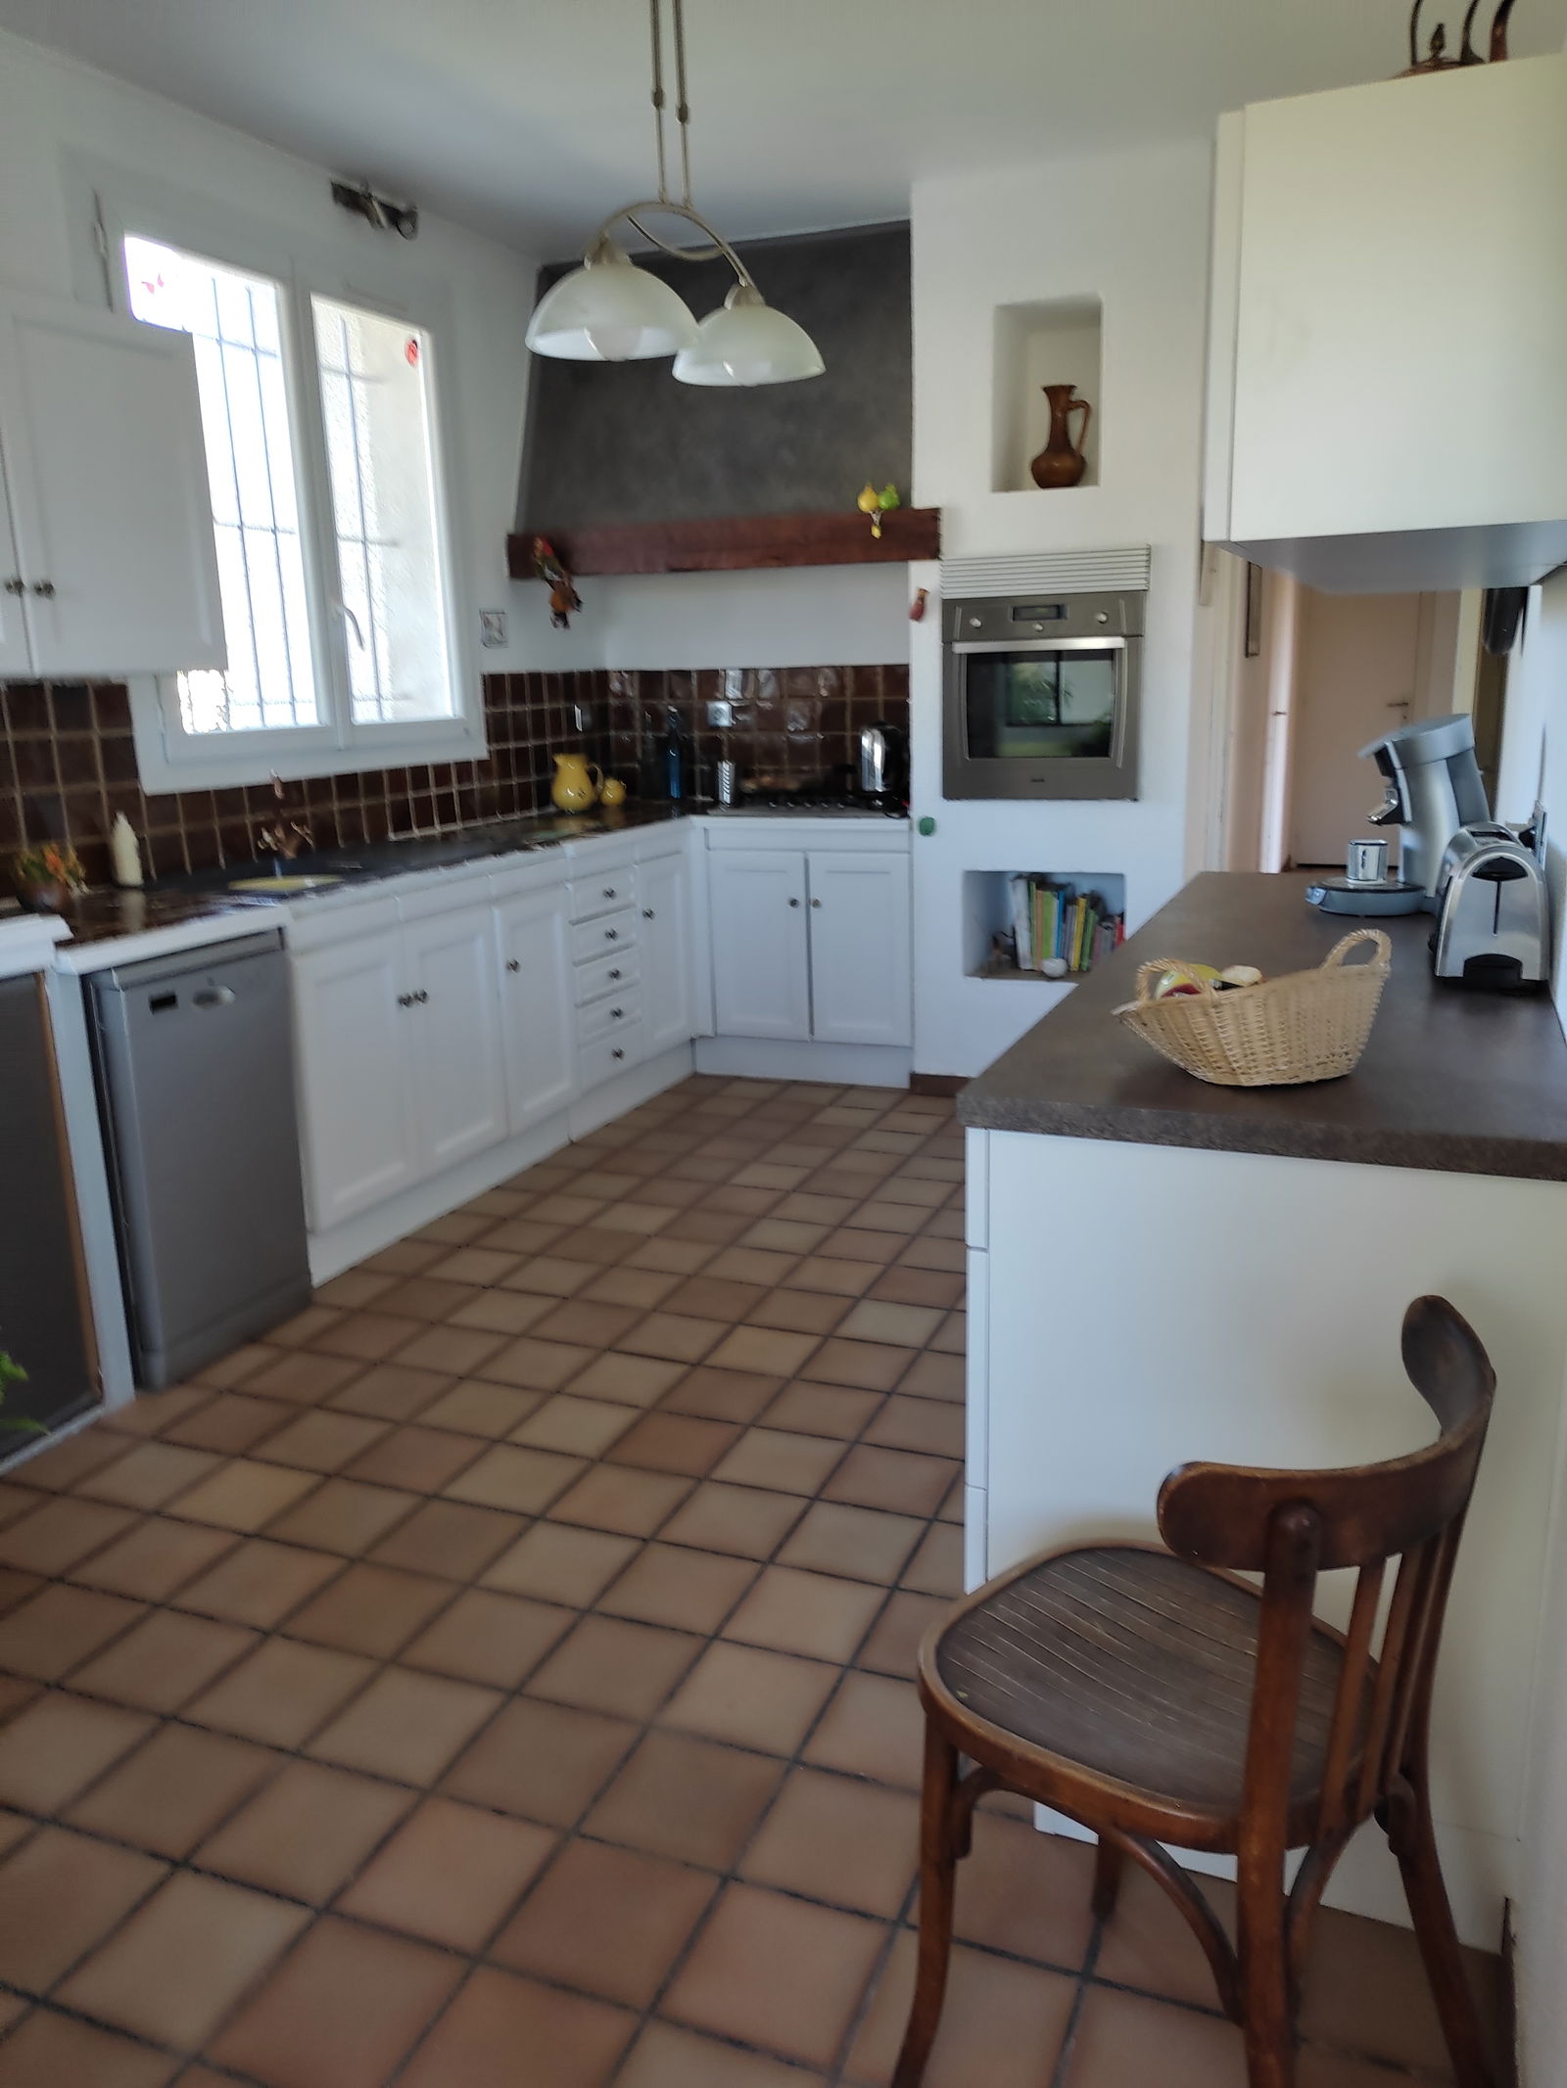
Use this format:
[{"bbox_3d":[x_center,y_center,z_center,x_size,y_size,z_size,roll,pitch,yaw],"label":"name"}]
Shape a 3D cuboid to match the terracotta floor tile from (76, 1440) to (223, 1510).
[{"bbox_3d":[-1.101,0.754,2.628,0.189,0.012,0.189,3,14,22],"label":"terracotta floor tile"}]

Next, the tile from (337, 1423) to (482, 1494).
[{"bbox_3d":[-0.657,0.759,2.731,0.198,0.015,0.198,4,14,22],"label":"tile"}]

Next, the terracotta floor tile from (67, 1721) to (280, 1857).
[{"bbox_3d":[-0.774,0.951,1.924,0.193,0.012,0.193,4,14,22],"label":"terracotta floor tile"}]

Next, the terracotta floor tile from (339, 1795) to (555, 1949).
[{"bbox_3d":[-0.386,0.977,1.770,0.198,0.015,0.198,4,14,22],"label":"terracotta floor tile"}]

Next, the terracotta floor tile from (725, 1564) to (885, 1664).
[{"bbox_3d":[0.036,0.851,2.245,0.193,0.012,0.193,4,14,22],"label":"terracotta floor tile"}]

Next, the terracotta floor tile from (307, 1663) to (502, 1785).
[{"bbox_3d":[-0.515,0.939,2.073,0.193,0.015,0.191,4,15,19],"label":"terracotta floor tile"}]

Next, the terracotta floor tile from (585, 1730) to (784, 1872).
[{"bbox_3d":[-0.122,0.967,1.925,0.193,0.015,0.191,4,15,19],"label":"terracotta floor tile"}]

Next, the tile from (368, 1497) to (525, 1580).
[{"bbox_3d":[-0.554,0.828,2.511,0.193,0.015,0.191,4,15,19],"label":"tile"}]

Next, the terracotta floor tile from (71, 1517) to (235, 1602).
[{"bbox_3d":[-0.983,0.811,2.362,0.189,0.012,0.189,3,14,22],"label":"terracotta floor tile"}]

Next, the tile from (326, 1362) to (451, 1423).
[{"bbox_3d":[-0.761,0.677,2.916,0.189,0.012,0.189,3,14,22],"label":"tile"}]

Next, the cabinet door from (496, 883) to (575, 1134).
[{"bbox_3d":[-0.700,-0.106,4.290,0.022,0.645,0.384,4,14,22],"label":"cabinet door"}]

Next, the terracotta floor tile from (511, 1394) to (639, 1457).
[{"bbox_3d":[-0.394,0.732,2.875,0.193,0.015,0.191,4,15,19],"label":"terracotta floor tile"}]

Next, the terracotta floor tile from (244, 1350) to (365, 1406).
[{"bbox_3d":[-0.975,0.685,3.078,0.193,0.012,0.193,4,14,22],"label":"terracotta floor tile"}]

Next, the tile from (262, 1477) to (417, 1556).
[{"bbox_3d":[-0.739,0.805,2.546,0.198,0.015,0.198,4,14,22],"label":"tile"}]

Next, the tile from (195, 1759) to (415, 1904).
[{"bbox_3d":[-0.561,0.931,1.783,0.189,0.012,0.189,3,14,22],"label":"tile"}]

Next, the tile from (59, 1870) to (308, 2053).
[{"bbox_3d":[-0.671,1.036,1.705,0.193,0.015,0.191,4,15,19],"label":"tile"}]

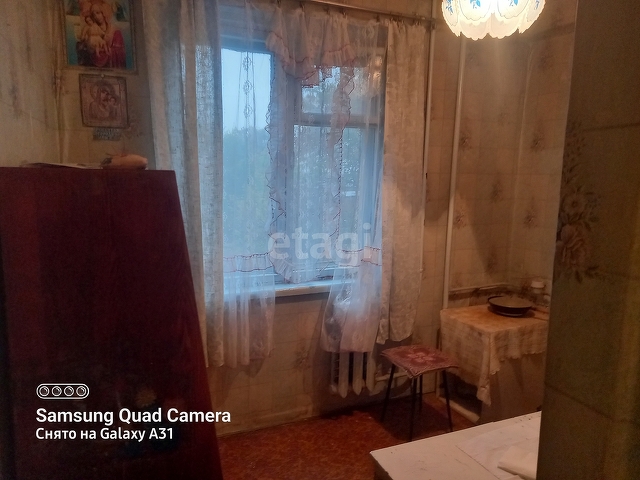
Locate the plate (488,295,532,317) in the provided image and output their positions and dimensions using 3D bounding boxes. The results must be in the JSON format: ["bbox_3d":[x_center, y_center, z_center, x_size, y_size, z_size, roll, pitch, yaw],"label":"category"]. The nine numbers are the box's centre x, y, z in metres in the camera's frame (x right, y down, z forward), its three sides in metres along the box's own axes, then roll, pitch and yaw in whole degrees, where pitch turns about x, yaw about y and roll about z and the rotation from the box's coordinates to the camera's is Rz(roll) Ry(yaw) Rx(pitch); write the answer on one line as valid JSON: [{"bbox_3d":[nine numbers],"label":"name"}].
[{"bbox_3d":[1.284,0.448,3.133,0.278,0.066,0.278,1,8,0],"label":"plate"}]

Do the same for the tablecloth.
[{"bbox_3d":[1.161,0.715,3.036,0.560,0.440,0.460,-3,9,-23],"label":"tablecloth"}]

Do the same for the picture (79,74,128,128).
[{"bbox_3d":[-0.995,-0.637,2.138,0.194,0.232,0.018,-3,9,-23],"label":"picture"}]

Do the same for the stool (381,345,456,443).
[{"bbox_3d":[0.577,0.904,2.708,0.315,0.430,0.315,-3,9,-23],"label":"stool"}]

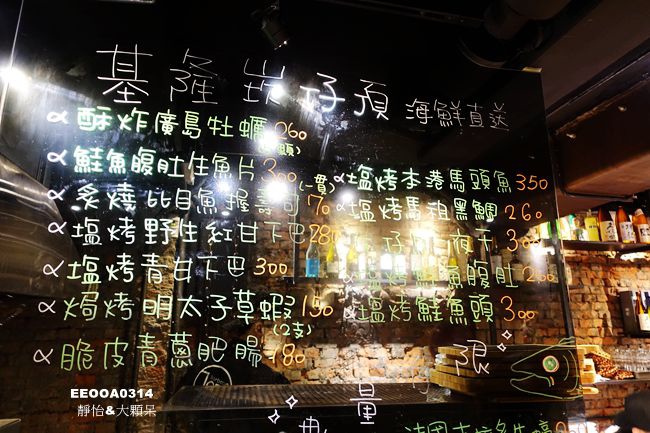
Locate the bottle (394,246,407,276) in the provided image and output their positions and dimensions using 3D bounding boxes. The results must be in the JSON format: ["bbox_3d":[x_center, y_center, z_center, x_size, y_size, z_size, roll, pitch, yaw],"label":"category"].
[{"bbox_3d":[0.534,0.333,3.050,0.081,0.250,0.081,1,-14,-6],"label":"bottle"}]

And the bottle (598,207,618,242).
[{"bbox_3d":[2.094,0.054,3.200,0.092,0.305,0.092,1,-14,-6],"label":"bottle"}]

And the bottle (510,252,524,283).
[{"bbox_3d":[1.400,0.371,3.150,0.081,0.222,0.081,1,-14,-6],"label":"bottle"}]

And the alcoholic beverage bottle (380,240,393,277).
[{"bbox_3d":[0.433,0.306,3.050,0.082,0.300,0.082,1,-14,-6],"label":"alcoholic beverage bottle"}]

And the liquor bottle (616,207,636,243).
[{"bbox_3d":[2.227,0.060,3.200,0.092,0.310,0.092,1,-14,-6],"label":"liquor bottle"}]

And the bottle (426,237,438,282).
[{"bbox_3d":[0.765,0.301,3.070,0.079,0.325,0.079,1,-14,-6],"label":"bottle"}]

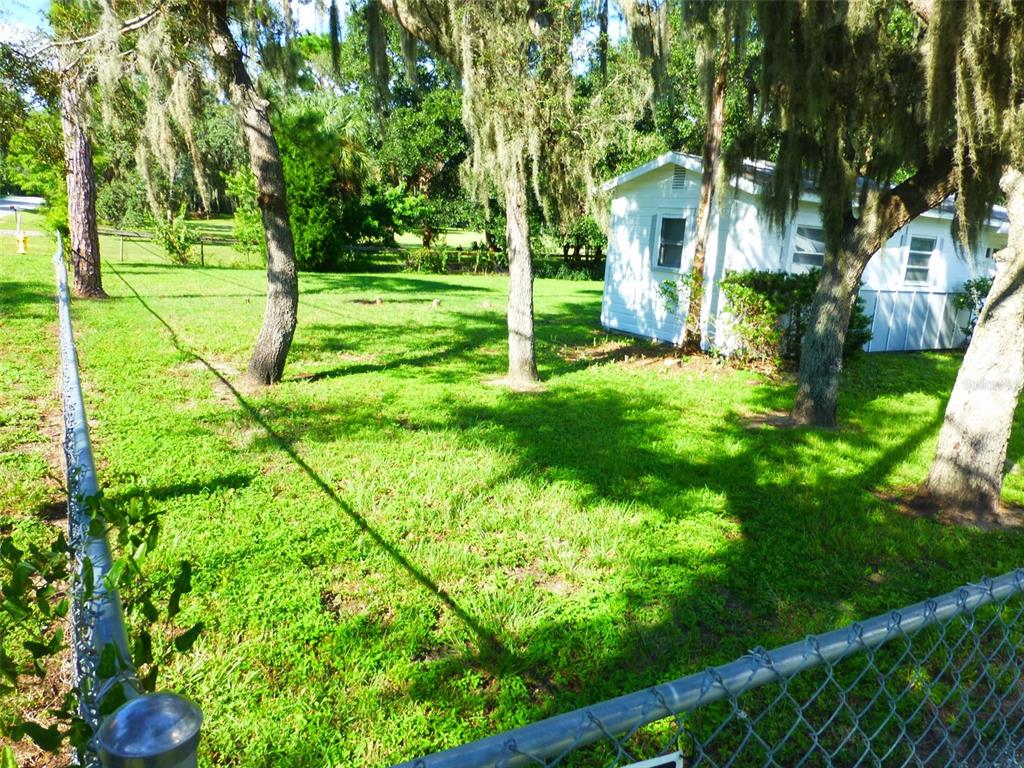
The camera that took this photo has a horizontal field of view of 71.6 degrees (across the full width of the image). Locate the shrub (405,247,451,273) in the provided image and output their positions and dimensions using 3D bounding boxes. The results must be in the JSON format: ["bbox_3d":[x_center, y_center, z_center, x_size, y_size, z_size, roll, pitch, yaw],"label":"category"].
[{"bbox_3d":[-3.689,-5.414,31.000,1.750,1.050,0.900,-3,14,-29],"label":"shrub"}]

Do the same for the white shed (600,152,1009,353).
[{"bbox_3d":[6.715,-2.747,15.559,9.126,3.478,4.255,-3,14,-29],"label":"white shed"}]

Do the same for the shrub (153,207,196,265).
[{"bbox_3d":[-12.483,-5.482,26.300,1.550,2.100,1.400,-3,14,-29],"label":"shrub"}]

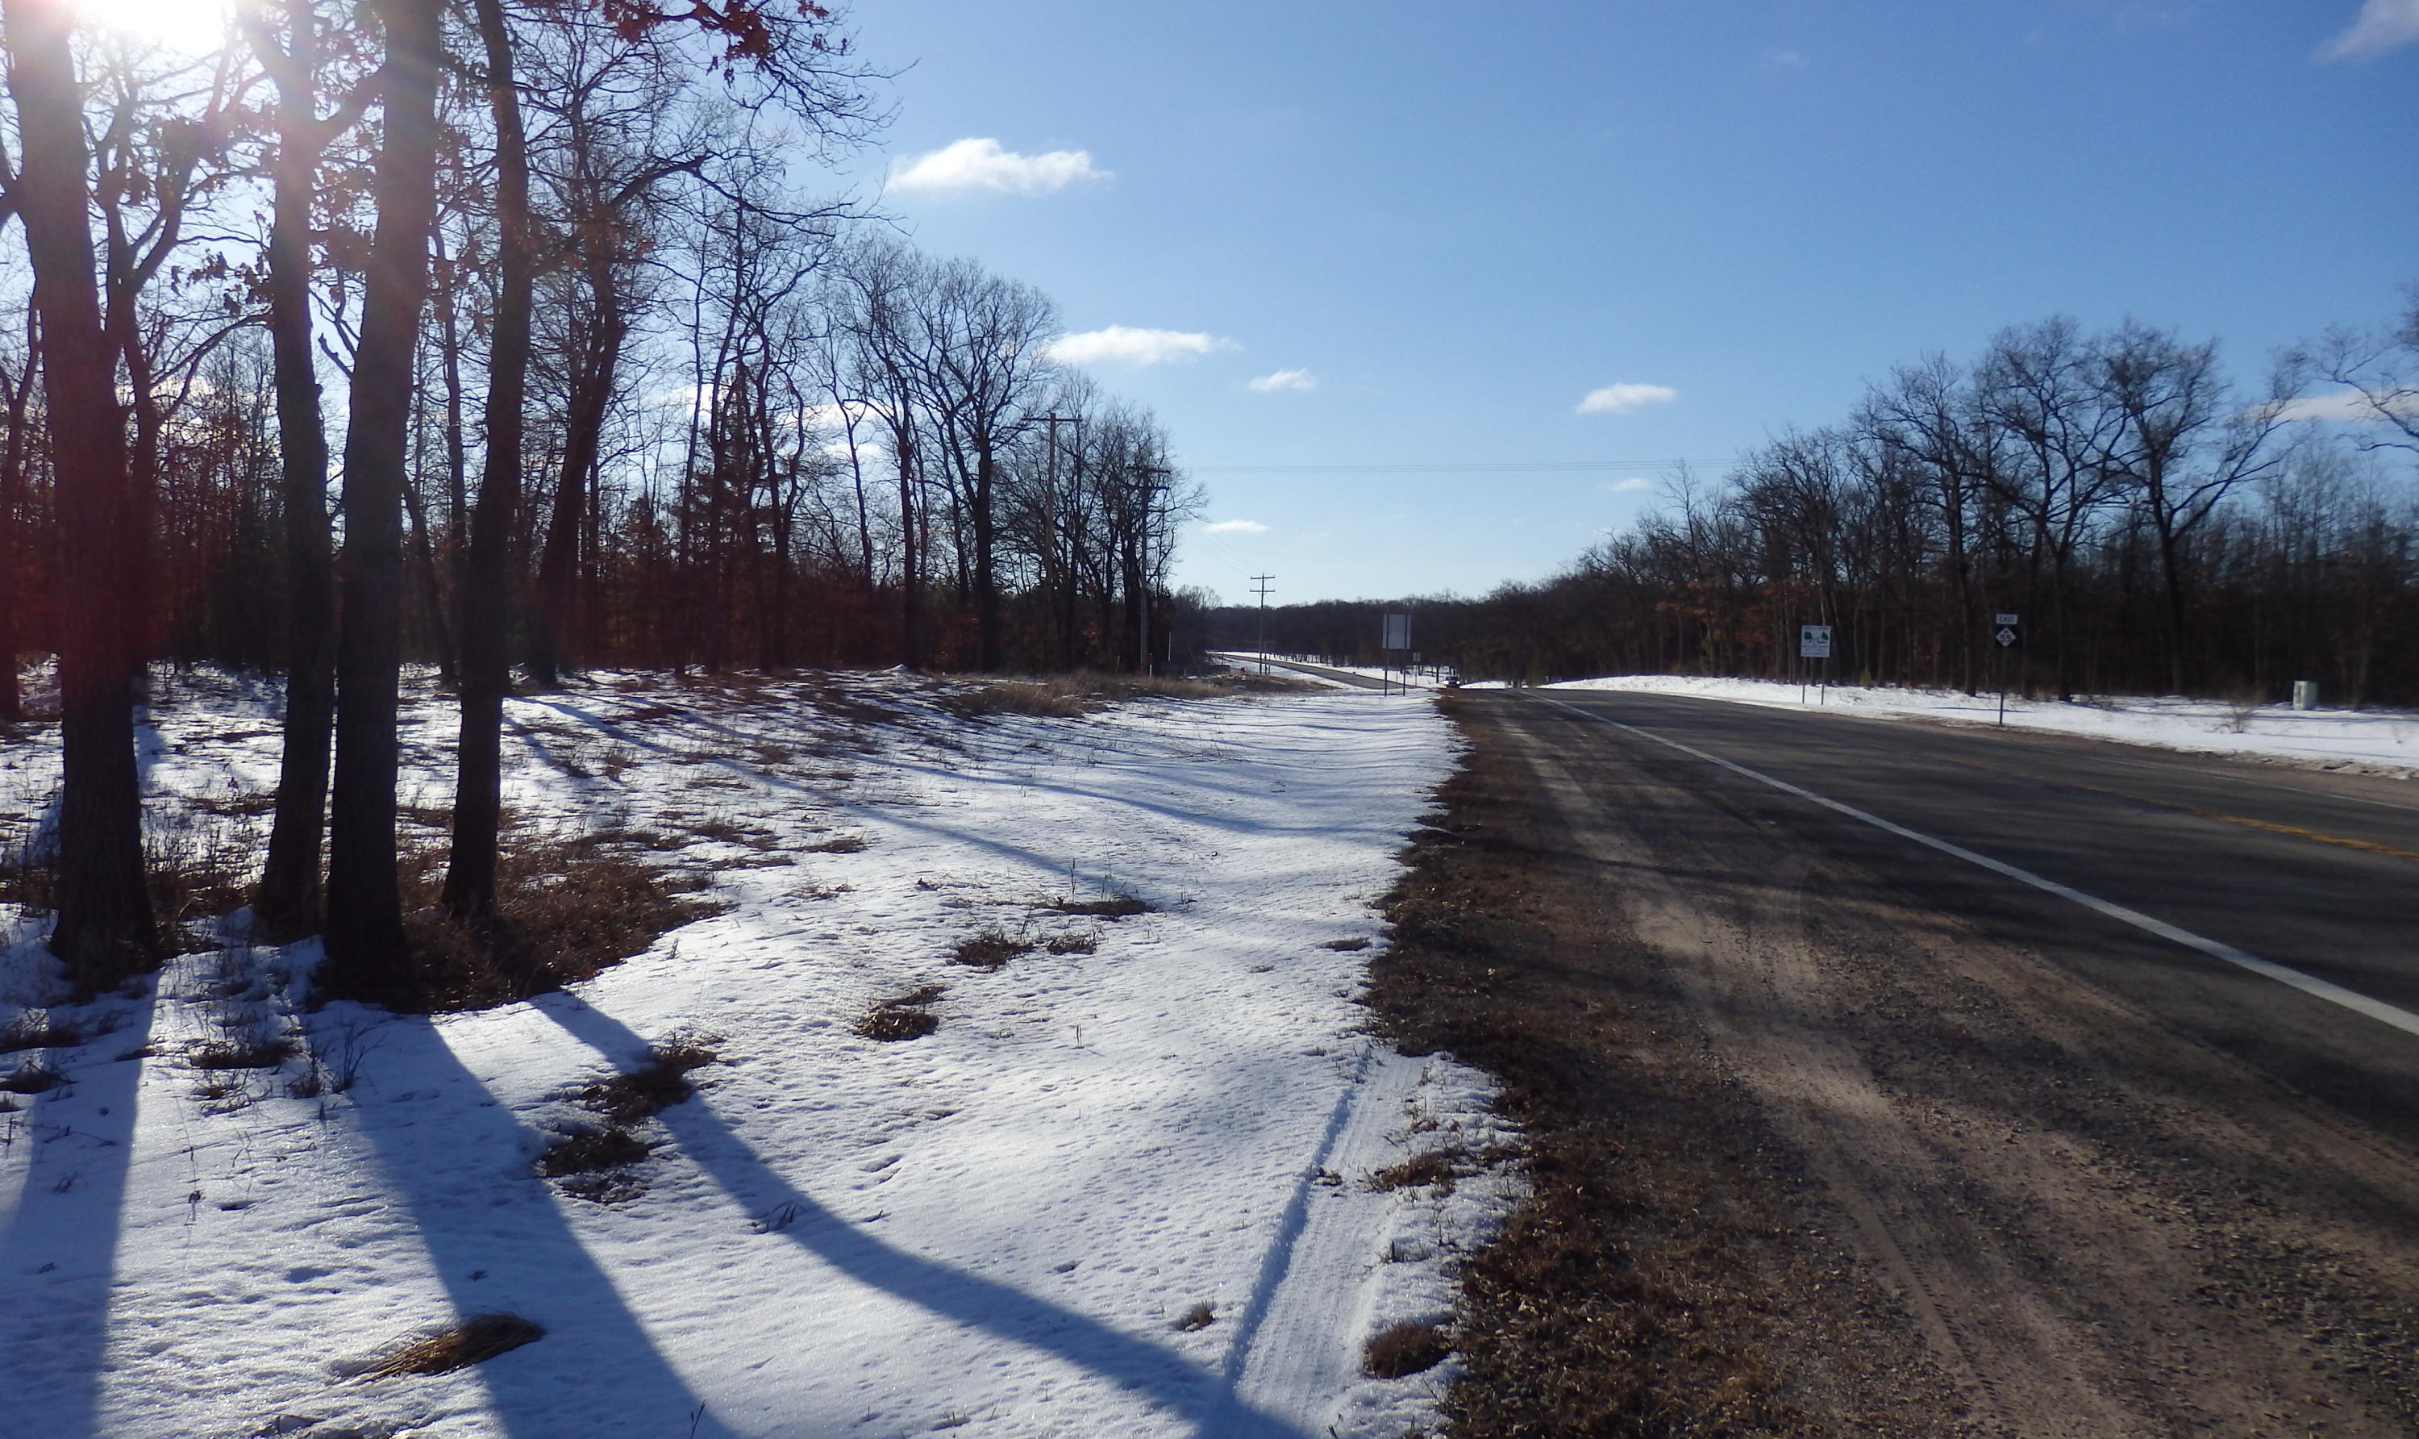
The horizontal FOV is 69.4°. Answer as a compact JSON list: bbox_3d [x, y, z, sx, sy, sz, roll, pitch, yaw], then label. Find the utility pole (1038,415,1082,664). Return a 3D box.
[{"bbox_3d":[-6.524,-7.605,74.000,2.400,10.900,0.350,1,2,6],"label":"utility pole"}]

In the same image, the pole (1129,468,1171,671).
[{"bbox_3d":[-3.185,-7.813,92.000,2.300,11.000,0.350,1,2,6],"label":"pole"}]

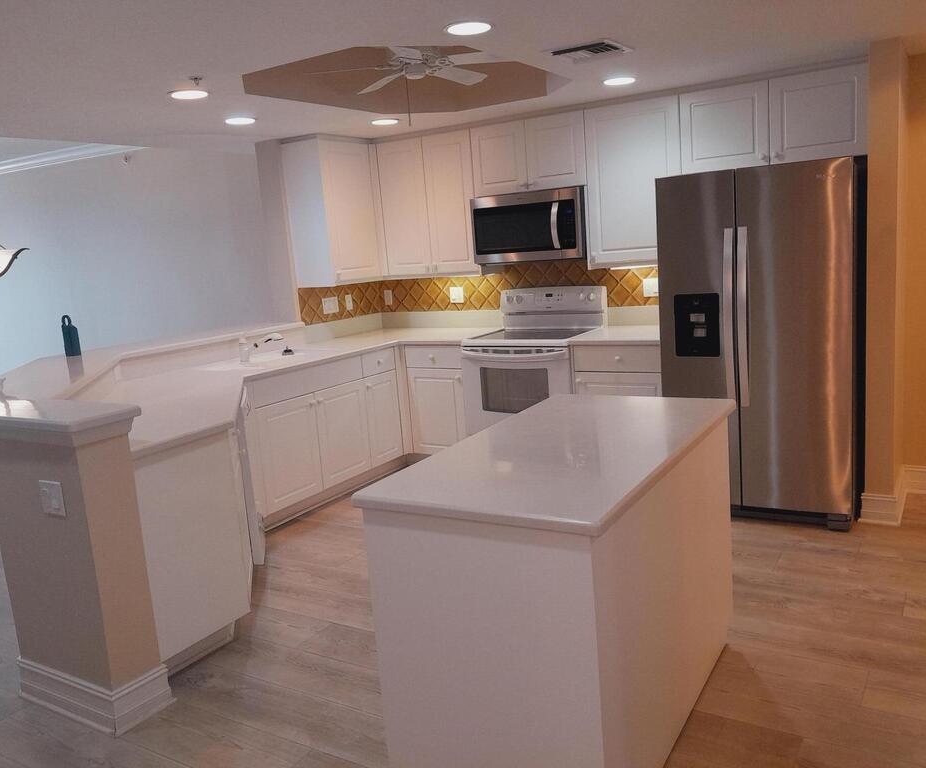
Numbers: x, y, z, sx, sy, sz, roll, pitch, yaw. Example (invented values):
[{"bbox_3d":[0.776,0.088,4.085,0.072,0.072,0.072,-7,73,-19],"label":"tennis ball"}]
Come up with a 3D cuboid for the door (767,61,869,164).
[{"bbox_3d":[1.799,-1.359,4.057,0.460,0.435,0.030,2,12,32],"label":"door"}]

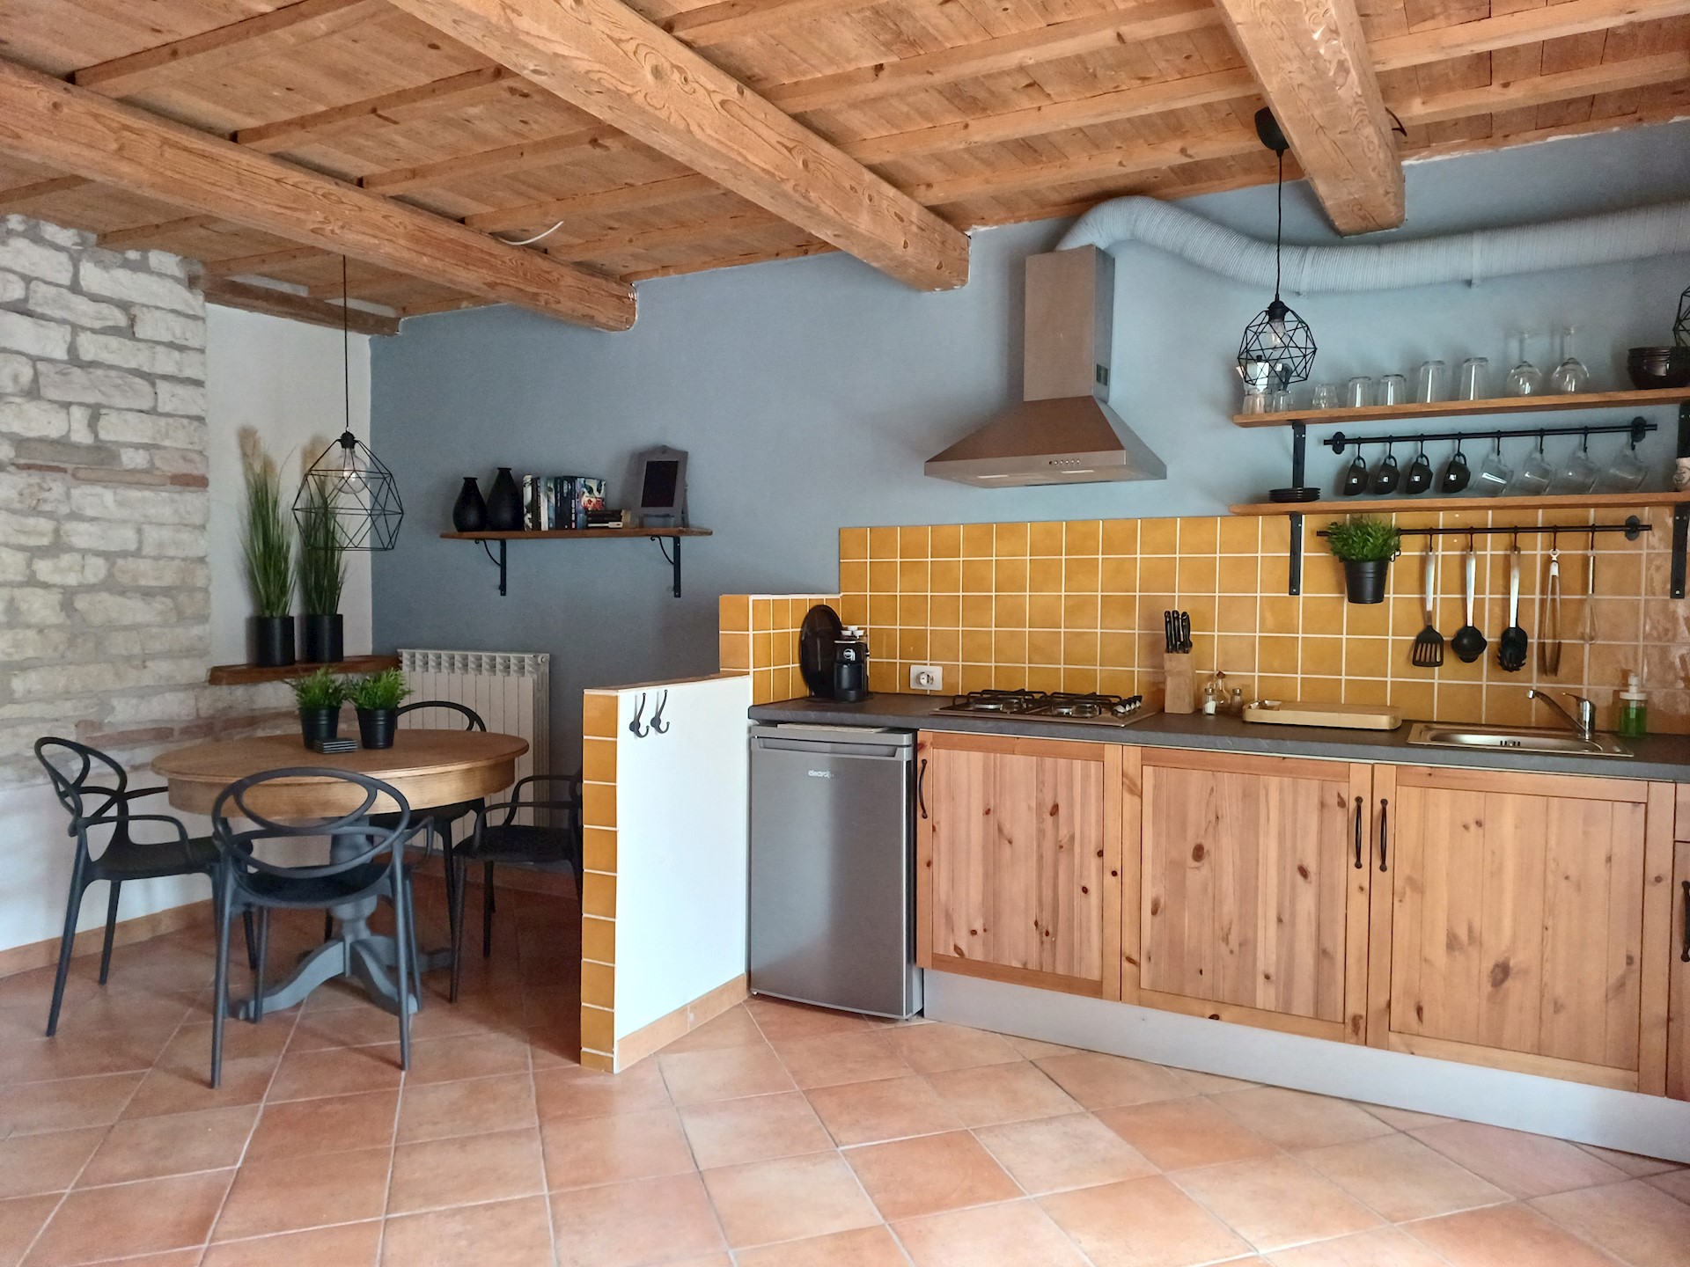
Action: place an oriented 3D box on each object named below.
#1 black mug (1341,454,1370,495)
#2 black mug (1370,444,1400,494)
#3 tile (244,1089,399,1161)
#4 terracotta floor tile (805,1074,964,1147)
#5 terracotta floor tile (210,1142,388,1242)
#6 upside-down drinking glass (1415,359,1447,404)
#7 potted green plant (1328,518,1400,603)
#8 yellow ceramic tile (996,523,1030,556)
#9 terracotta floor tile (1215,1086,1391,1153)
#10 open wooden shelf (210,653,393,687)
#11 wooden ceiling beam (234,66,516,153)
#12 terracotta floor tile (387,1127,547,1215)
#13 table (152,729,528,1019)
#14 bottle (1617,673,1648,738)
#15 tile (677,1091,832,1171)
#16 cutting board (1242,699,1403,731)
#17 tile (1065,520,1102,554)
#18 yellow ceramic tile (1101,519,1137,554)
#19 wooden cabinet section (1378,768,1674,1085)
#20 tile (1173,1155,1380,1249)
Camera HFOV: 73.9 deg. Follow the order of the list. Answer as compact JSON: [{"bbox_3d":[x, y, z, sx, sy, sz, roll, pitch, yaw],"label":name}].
[{"bbox_3d":[1.477,-0.448,3.229,0.056,0.113,0.090,19,10,26],"label":"black mug"},{"bbox_3d":[1.548,-0.447,3.191,0.056,0.113,0.090,19,10,26],"label":"black mug"},{"bbox_3d":[-1.228,1.167,2.654,0.315,0.010,0.315,0,2,-18],"label":"tile"},{"bbox_3d":[0.089,1.182,2.776,0.317,0.010,0.317,0,2,-18],"label":"terracotta floor tile"},{"bbox_3d":[-1.127,1.177,2.357,0.315,0.010,0.315,0,2,-18],"label":"terracotta floor tile"},{"bbox_3d":[1.608,-0.681,3.069,0.080,0.123,0.080,1,2,28],"label":"upside-down drinking glass"},{"bbox_3d":[1.449,-0.205,3.140,0.190,0.250,0.190,1,2,28],"label":"potted green plant"},{"bbox_3d":[0.558,-0.310,3.727,0.114,0.114,0.010,1,2,28],"label":"yellow ceramic tile"},{"bbox_3d":[1.109,1.179,2.754,0.317,0.010,0.315,0,2,-18],"label":"terracotta floor tile"},{"bbox_3d":[-2.299,0.146,4.731,0.270,0.055,0.950,1,2,28],"label":"open wooden shelf"},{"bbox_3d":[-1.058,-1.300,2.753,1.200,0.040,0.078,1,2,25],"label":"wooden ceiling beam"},{"bbox_3d":[-0.836,1.191,2.488,0.320,0.010,0.320,0,2,-18],"label":"terracotta floor tile"},{"bbox_3d":[-1.589,0.753,3.601,1.095,0.763,1.095,0,2,0],"label":"table"},{"bbox_3d":[2.018,0.182,2.875,0.056,0.159,0.059,2,2,32],"label":"bottle"},{"bbox_3d":[-0.219,1.182,2.676,0.317,0.010,0.317,0,2,-18],"label":"tile"},{"bbox_3d":[1.358,0.232,3.200,0.410,0.038,0.280,1,2,27],"label":"cutting board"},{"bbox_3d":[0.768,-0.303,3.608,0.115,0.115,0.009,1,2,28],"label":"tile"},{"bbox_3d":[0.886,-0.310,3.620,0.118,0.118,0.010,1,2,27],"label":"yellow ceramic tile"},{"bbox_3d":[1.672,0.658,2.842,0.599,0.698,0.550,1,3,27],"label":"wooden cabinet section"},{"bbox_3d":[0.910,1.206,2.386,0.320,0.010,0.320,0,2,-18],"label":"tile"}]

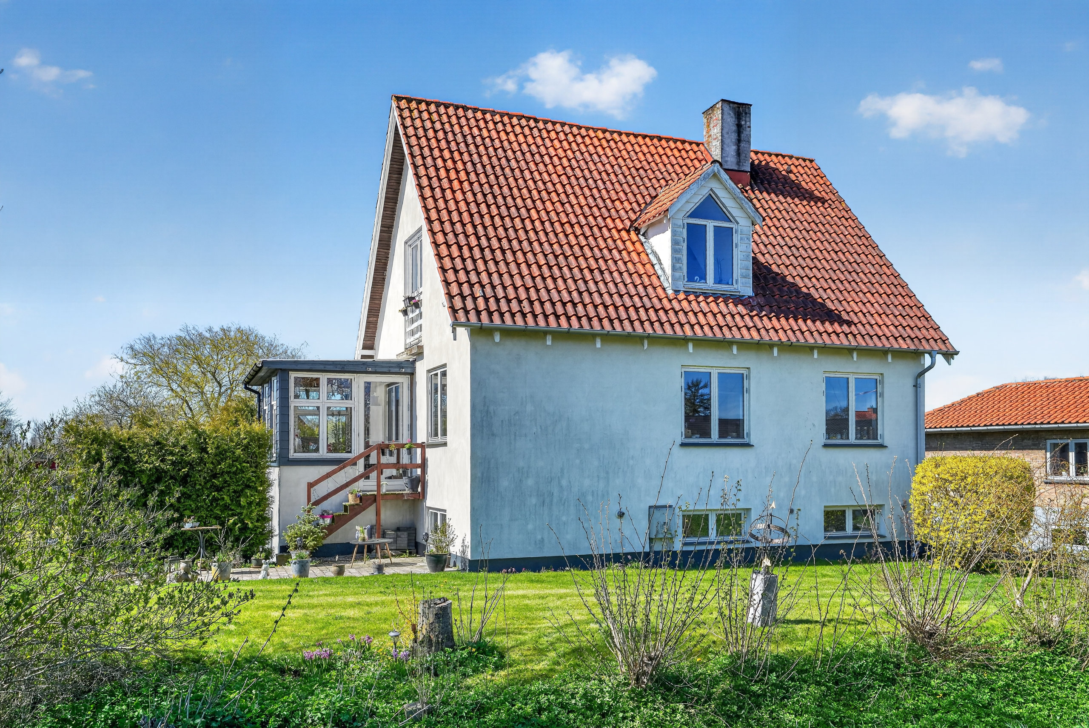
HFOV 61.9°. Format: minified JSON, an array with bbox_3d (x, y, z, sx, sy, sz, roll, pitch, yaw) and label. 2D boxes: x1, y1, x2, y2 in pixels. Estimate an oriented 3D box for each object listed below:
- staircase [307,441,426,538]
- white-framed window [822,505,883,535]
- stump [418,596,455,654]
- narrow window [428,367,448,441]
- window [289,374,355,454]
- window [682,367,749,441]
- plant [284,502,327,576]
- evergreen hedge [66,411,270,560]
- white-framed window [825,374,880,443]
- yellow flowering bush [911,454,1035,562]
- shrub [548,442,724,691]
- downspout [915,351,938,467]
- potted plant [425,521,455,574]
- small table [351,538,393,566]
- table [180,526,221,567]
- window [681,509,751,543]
[{"bbox_3d":[-3.400,2.470,16.750,2.250,2.050,0.800,1,-3,-22],"label":"staircase"},{"bbox_3d":[5.965,3.024,17.563,1.376,0.568,0.110,1,-3,-22],"label":"white-framed window"},{"bbox_3d":[-1.051,2.527,8.800,0.355,0.530,0.355,0,-3,-7],"label":"stump"},{"bbox_3d":[-1.962,0.741,16.653,0.110,1.373,1.389,1,-3,-22],"label":"narrow window"},{"bbox_3d":[-4.205,0.975,17.255,1.225,1.601,0.110,1,-3,-22],"label":"window"},{"bbox_3d":[2.995,0.708,15.900,1.370,1.290,0.120,1,-3,-22],"label":"window"},{"bbox_3d":[-3.666,2.709,13.900,0.670,1.120,0.650,0,-3,0],"label":"plant"},{"bbox_3d":[-6.600,2.154,16.130,3.350,2.600,1.200,1,-3,-22],"label":"evergreen hedge"},{"bbox_3d":[5.964,0.847,17.552,1.381,1.316,0.110,1,-3,-22],"label":"white-framed window"},{"bbox_3d":[8.068,2.724,17.100,2.320,2.000,2.150,-1,-3,25],"label":"yellow flowering bush"},{"bbox_3d":[0.728,1.628,7.300,1.370,1.920,1.300,0,-3,0],"label":"shrub"},{"bbox_3d":[7.310,1.767,17.380,0.100,3.980,0.450,1,-3,-22],"label":"downspout"},{"bbox_3d":[-1.648,2.881,14.300,0.460,0.830,0.440,0,-3,0],"label":"potted plant"},{"bbox_3d":[-2.844,3.110,14.950,0.710,0.420,0.660,0,-3,0],"label":"small table"},{"bbox_3d":[-5.577,3.013,14.750,0.650,0.730,0.650,1,-3,-21],"label":"table"},{"bbox_3d":[3.084,2.928,16.404,1.397,0.615,0.110,1,-3,-22],"label":"window"}]

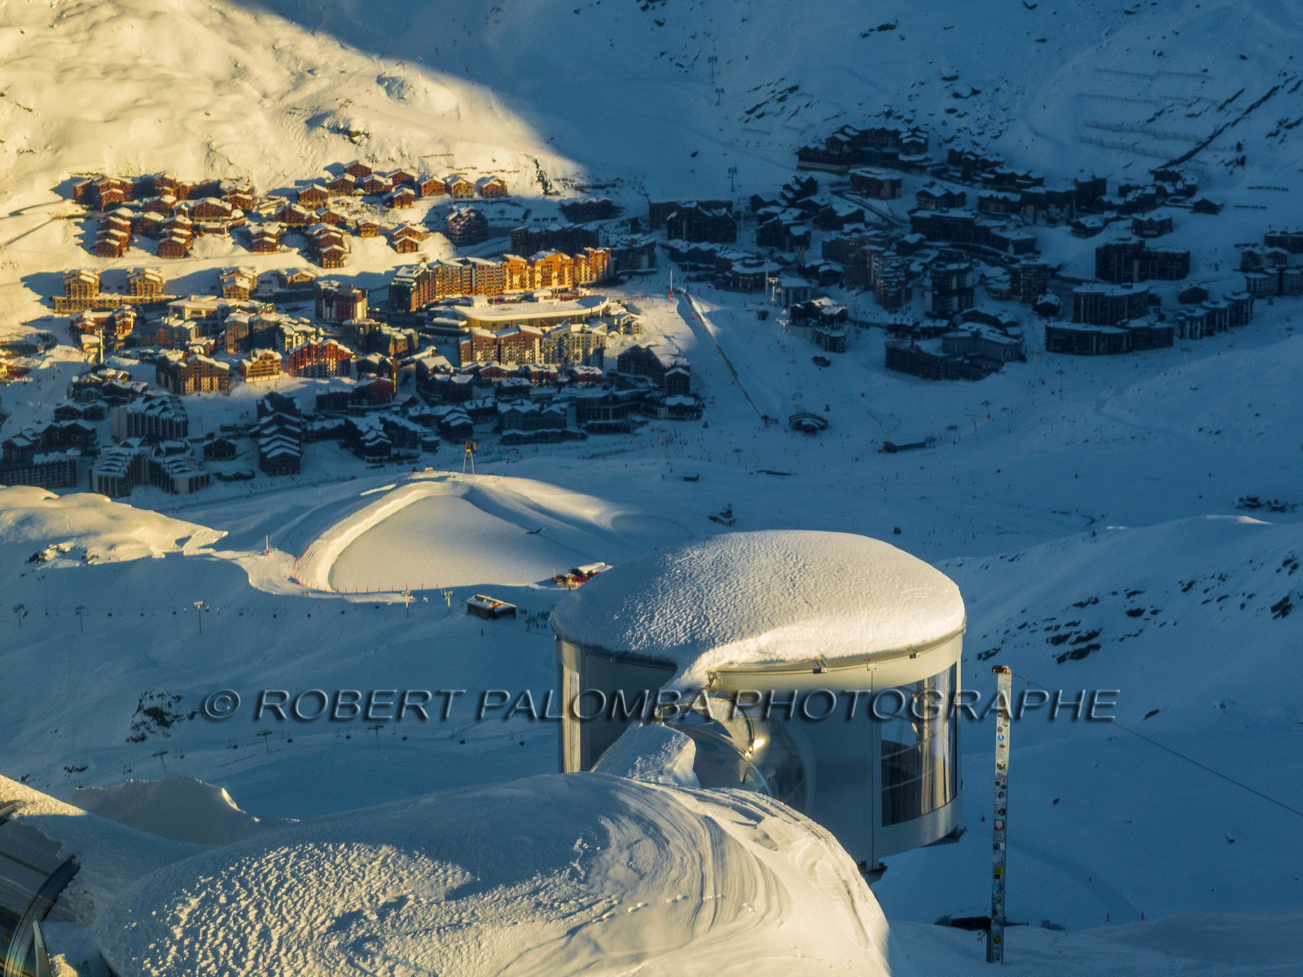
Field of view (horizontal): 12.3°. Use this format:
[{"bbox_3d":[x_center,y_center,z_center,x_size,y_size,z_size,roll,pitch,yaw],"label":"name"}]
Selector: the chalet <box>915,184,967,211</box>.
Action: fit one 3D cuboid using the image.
[{"bbox_3d":[193.161,-194.212,4040.727,31.000,13.500,15.000,-3,15,-12],"label":"chalet"}]

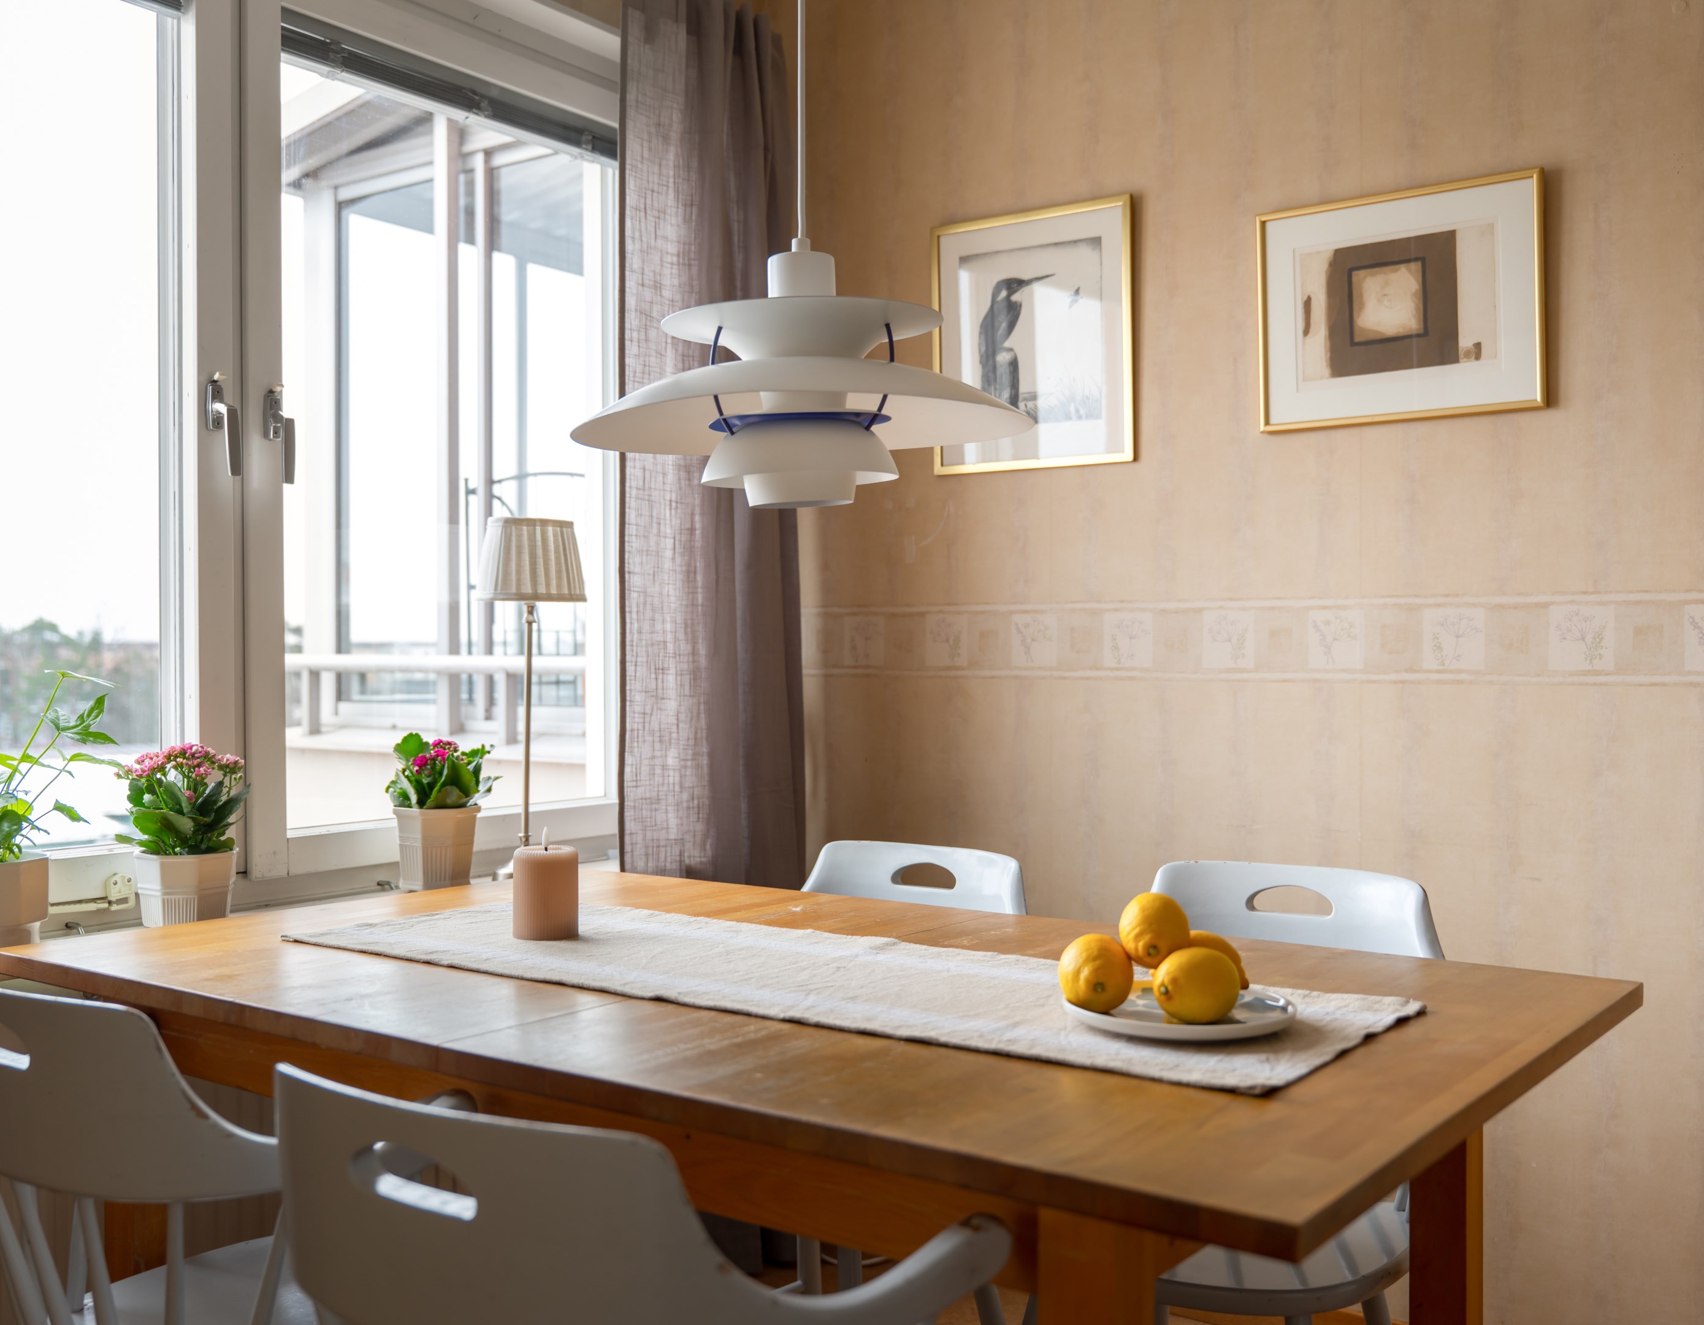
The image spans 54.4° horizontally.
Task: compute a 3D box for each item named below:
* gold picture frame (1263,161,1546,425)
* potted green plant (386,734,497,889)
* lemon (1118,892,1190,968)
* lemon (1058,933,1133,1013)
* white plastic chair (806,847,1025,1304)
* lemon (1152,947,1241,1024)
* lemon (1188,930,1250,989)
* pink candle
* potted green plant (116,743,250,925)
[{"bbox_3d":[0.811,-0.530,2.471,0.422,0.339,0.020,0,0,35],"label":"gold picture frame"},{"bbox_3d":[-0.638,0.231,2.577,0.163,0.237,0.165,0,0,35],"label":"potted green plant"},{"bbox_3d":[0.276,0.243,1.505,0.064,0.065,0.078,0,0,-3],"label":"lemon"},{"bbox_3d":[0.220,0.278,1.488,0.066,0.067,0.078,0,0,-3],"label":"lemon"},{"bbox_3d":[-0.034,0.667,2.296,0.530,0.788,0.530,0,0,37],"label":"white plastic chair"},{"bbox_3d":[0.298,0.277,1.433,0.080,0.066,0.066,0,0,-32],"label":"lemon"},{"bbox_3d":[0.328,0.281,1.535,0.079,0.065,0.065,0,0,41],"label":"lemon"},{"bbox_3d":[-0.362,0.270,1.963,0.076,0.101,0.076,0,0,0],"label":"pink candle"},{"bbox_3d":[-0.895,0.229,2.215,0.170,0.241,0.172,0,0,35],"label":"potted green plant"}]

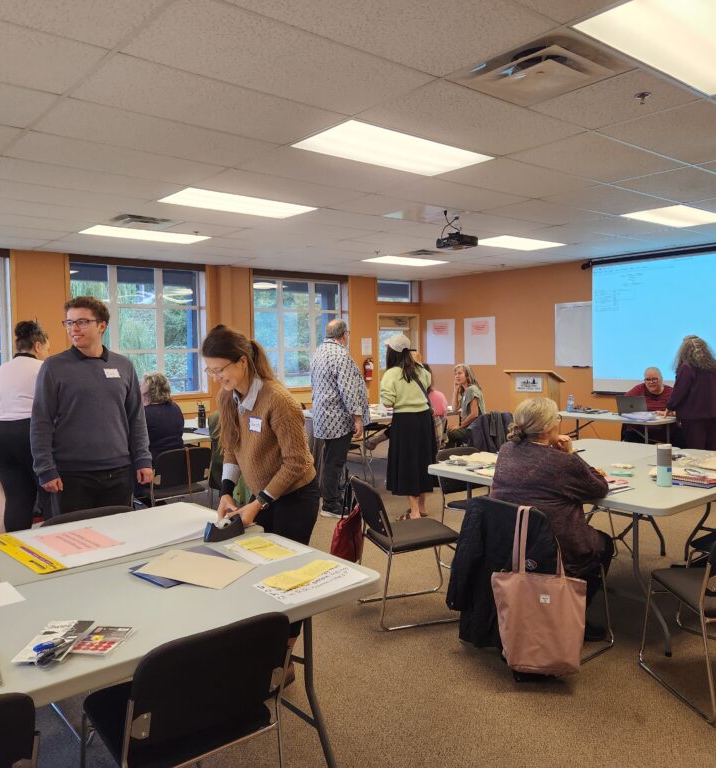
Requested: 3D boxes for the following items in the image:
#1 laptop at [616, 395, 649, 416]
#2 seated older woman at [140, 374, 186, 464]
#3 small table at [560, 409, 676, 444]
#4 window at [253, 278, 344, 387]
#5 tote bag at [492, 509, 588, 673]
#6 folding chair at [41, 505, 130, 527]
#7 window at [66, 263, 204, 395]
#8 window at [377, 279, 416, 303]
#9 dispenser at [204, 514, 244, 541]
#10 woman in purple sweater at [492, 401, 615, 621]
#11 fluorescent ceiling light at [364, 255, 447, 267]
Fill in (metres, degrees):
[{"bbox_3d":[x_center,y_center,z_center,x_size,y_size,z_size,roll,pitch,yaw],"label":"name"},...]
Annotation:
[{"bbox_3d":[2.935,0.212,7.070,0.310,0.230,0.350,-4,4,-40],"label":"laptop"},{"bbox_3d":[-1.565,0.583,5.264,0.720,1.310,0.480,2,4,44],"label":"seated older woman"},{"bbox_3d":[2.725,0.695,7.160,0.700,0.740,1.280,-4,4,-40],"label":"small table"},{"bbox_3d":[-0.874,-0.776,10.477,1.780,1.660,0.140,-4,4,-40],"label":"window"},{"bbox_3d":[0.816,0.910,3.060,0.420,0.730,0.150,1,3,25],"label":"tote bag"},{"bbox_3d":[-1.048,0.963,2.895,0.480,0.760,0.560,-4,4,-40],"label":"folding chair"},{"bbox_3d":[-2.808,-0.681,8.818,1.810,1.670,0.140,-4,4,-40],"label":"window"},{"bbox_3d":[0.639,-1.605,11.618,0.950,0.410,0.140,-4,4,-40],"label":"window"},{"bbox_3d":[-0.540,0.581,2.768,0.165,0.085,0.065,-3,4,-38],"label":"dispenser"},{"bbox_3d":[0.921,0.693,3.260,0.560,1.230,0.720,2,4,44],"label":"woman in purple sweater"},{"bbox_3d":[0.660,-1.677,9.215,1.200,0.060,0.600,-4,4,-40],"label":"fluorescent ceiling light"}]

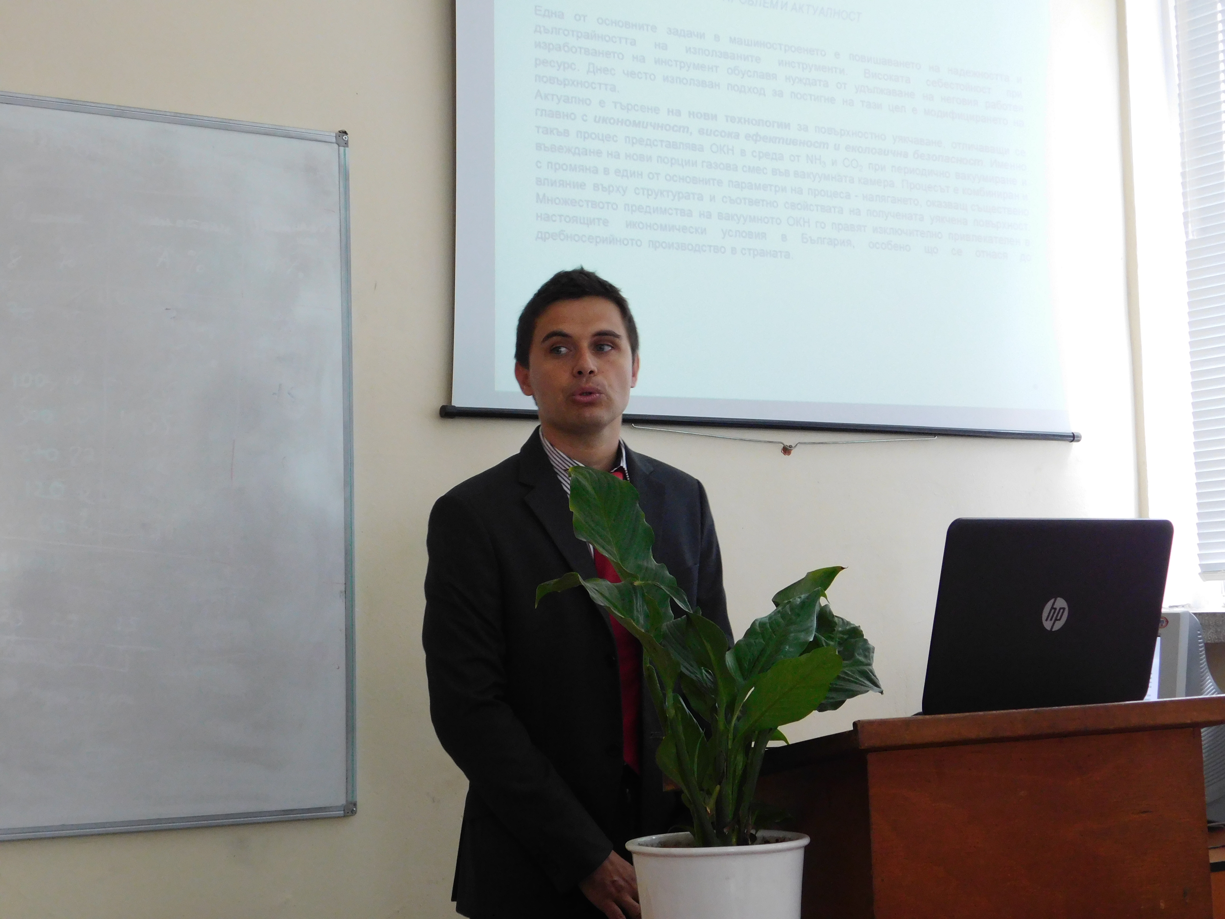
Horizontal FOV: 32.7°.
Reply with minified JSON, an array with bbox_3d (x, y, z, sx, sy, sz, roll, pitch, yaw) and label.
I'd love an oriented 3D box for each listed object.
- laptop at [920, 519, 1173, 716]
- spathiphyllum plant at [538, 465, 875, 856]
[{"bbox_3d":[0.484,0.235,2.700,0.384,0.245,0.354,2,-16,-32],"label":"laptop"},{"bbox_3d":[0.105,0.212,2.250,0.360,0.400,0.310,-1,-5,0],"label":"spathiphyllum plant"}]

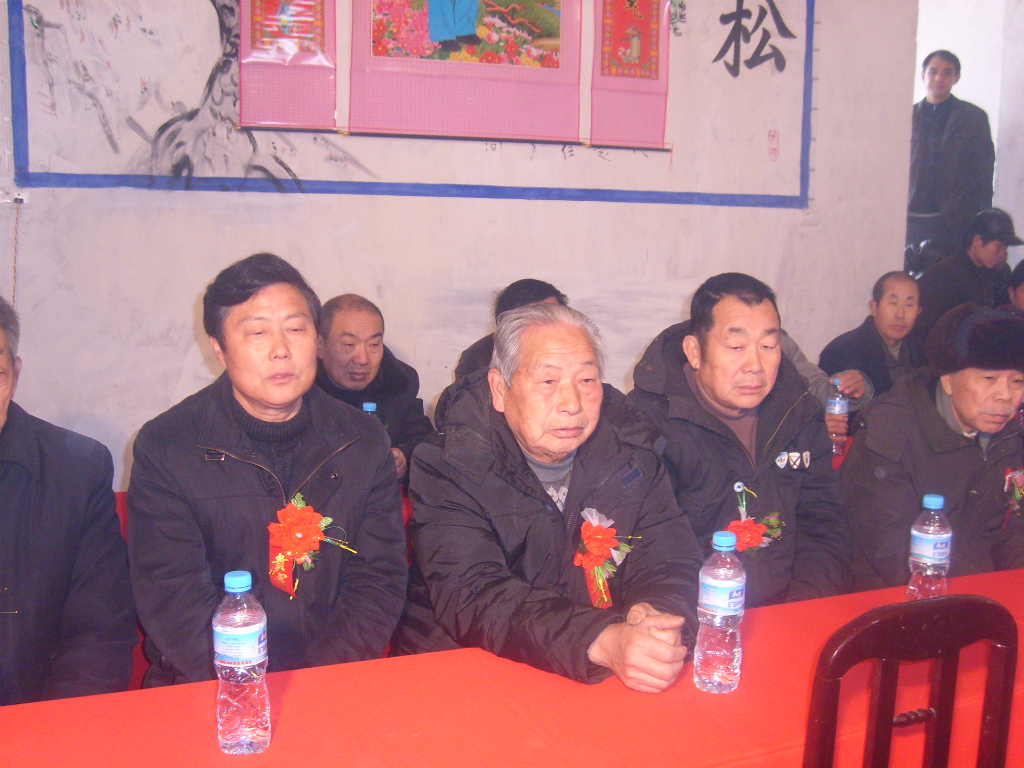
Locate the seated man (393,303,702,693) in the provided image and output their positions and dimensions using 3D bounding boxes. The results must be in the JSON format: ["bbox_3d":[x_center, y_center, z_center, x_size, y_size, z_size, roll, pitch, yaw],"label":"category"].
[{"bbox_3d":[0.065,0.487,1.748,0.490,1.260,0.720,-3,7,-28],"label":"seated man"}]

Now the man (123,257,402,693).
[{"bbox_3d":[-0.340,0.477,1.575,0.490,1.320,0.720,-2,7,-19],"label":"man"}]

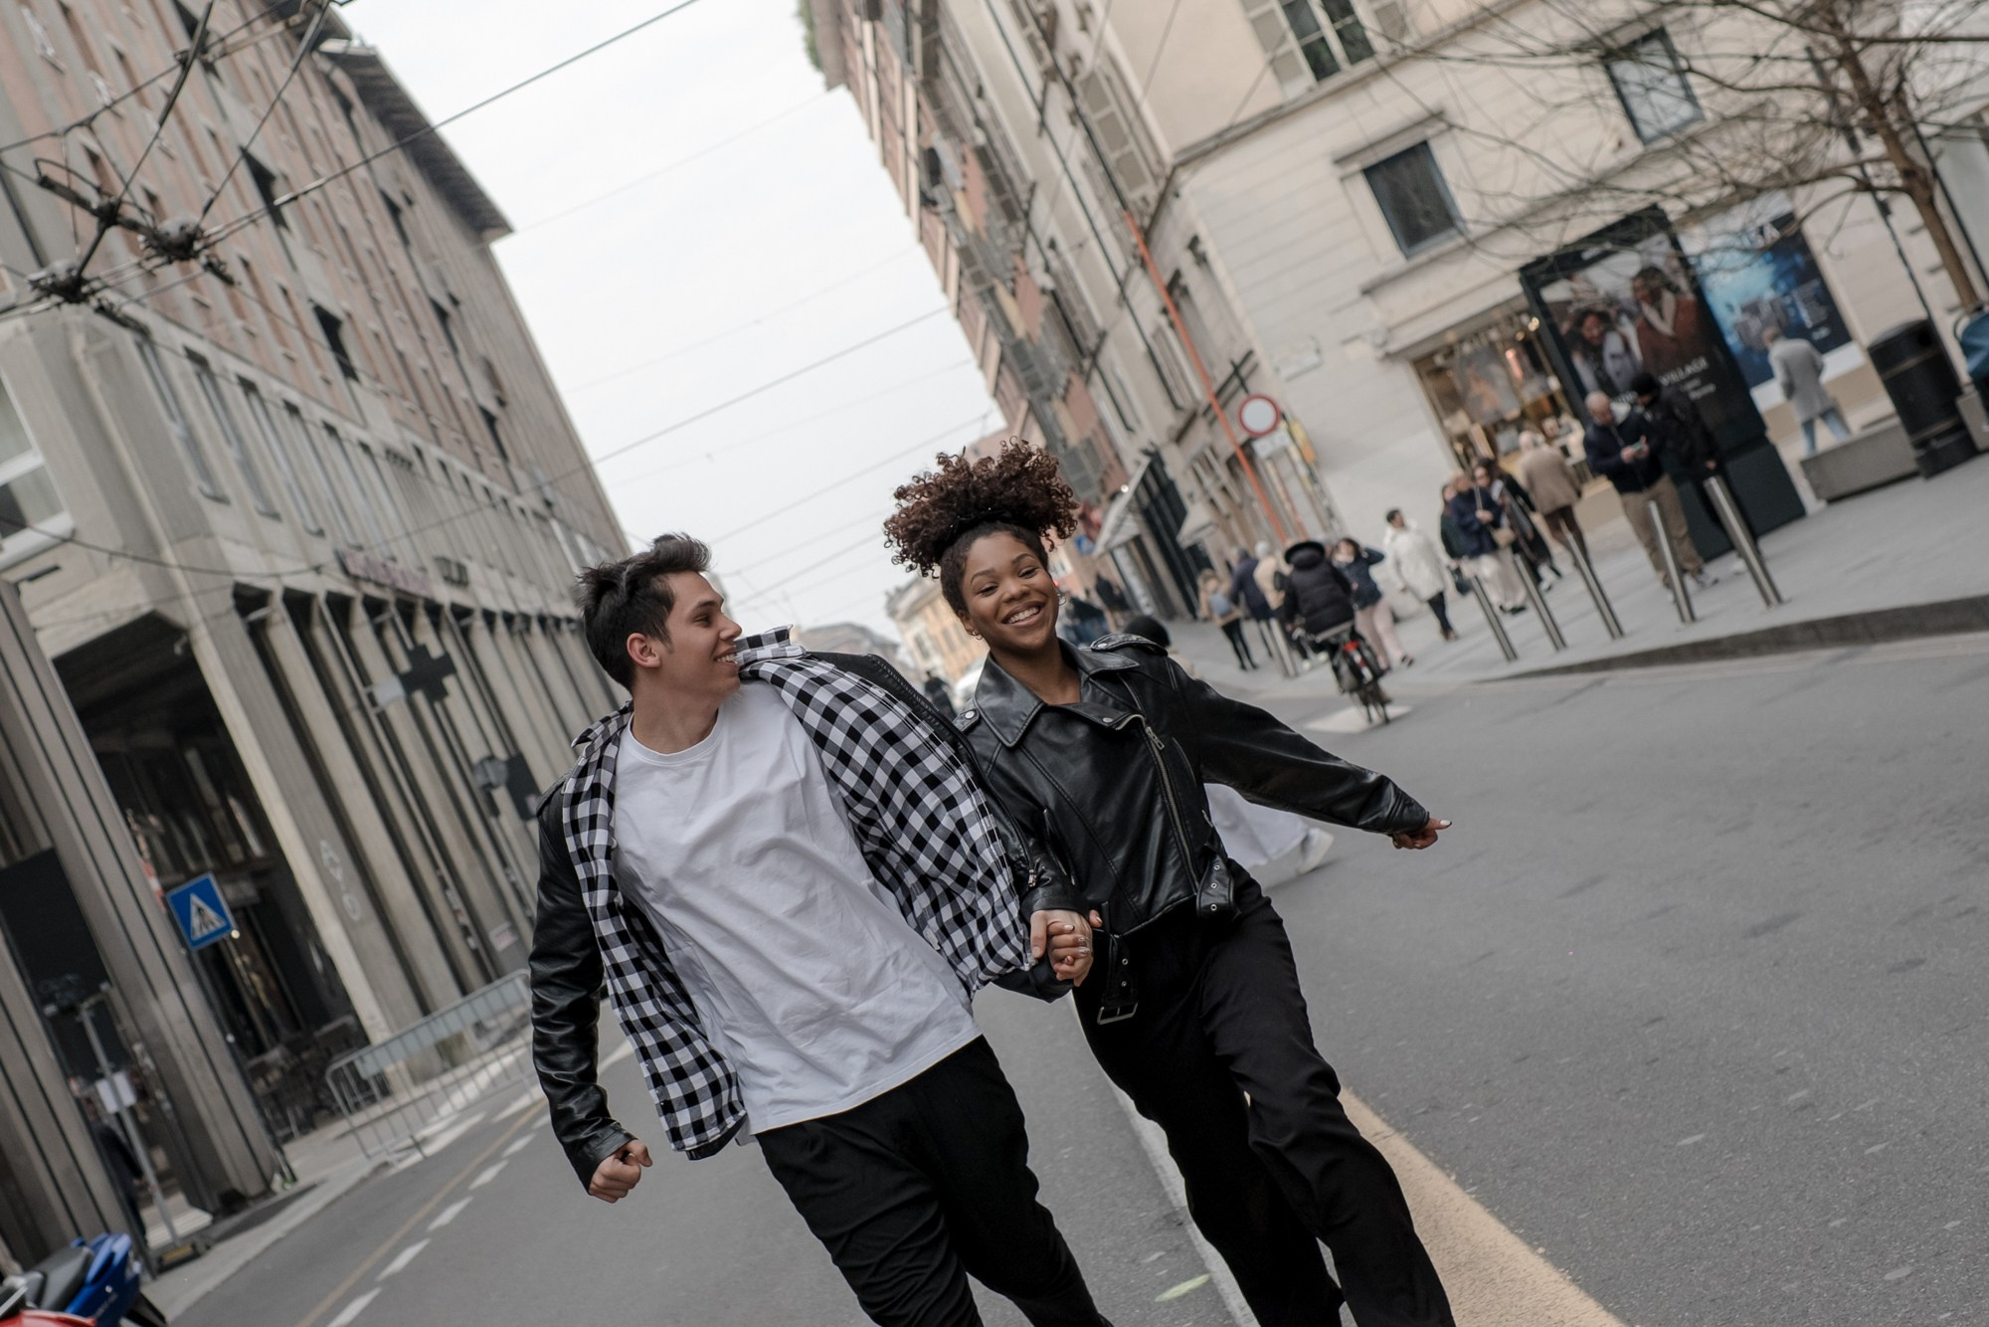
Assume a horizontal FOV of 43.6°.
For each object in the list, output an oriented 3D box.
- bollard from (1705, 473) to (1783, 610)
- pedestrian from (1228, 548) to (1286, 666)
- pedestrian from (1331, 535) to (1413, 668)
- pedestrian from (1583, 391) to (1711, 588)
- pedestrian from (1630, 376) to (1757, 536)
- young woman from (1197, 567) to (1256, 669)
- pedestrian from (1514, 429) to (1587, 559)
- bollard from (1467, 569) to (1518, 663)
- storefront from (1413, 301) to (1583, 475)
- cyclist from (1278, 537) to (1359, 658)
[{"bbox_3d":[4.728,-0.760,15.700,0.110,0.910,0.110,-25,0,0],"label":"bollard"},{"bbox_3d":[3.909,-0.856,36.800,0.520,1.790,0.450,-25,-1,-34],"label":"pedestrian"},{"bbox_3d":[4.506,-0.722,29.300,0.620,1.640,0.500,-25,-1,21],"label":"pedestrian"},{"bbox_3d":[4.992,-1.305,19.100,0.580,1.710,0.480,-25,-1,-7],"label":"pedestrian"},{"bbox_3d":[5.474,-1.492,19.400,0.450,1.730,0.550,-24,-2,-32],"label":"pedestrian"},{"bbox_3d":[3.536,-0.658,37.600,0.520,1.670,0.420,-25,-1,-24],"label":"young woman"},{"bbox_3d":[6.438,-1.861,28.500,0.540,1.690,0.500,-25,-1,15],"label":"pedestrian"},{"bbox_3d":[4.736,-0.428,23.600,0.100,0.870,0.100,-25,-1,11],"label":"bollard"},{"bbox_3d":[7.028,-3.396,34.000,1.850,2.650,0.500,-25,0,-3],"label":"storefront"},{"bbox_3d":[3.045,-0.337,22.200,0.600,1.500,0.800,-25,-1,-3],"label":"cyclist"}]

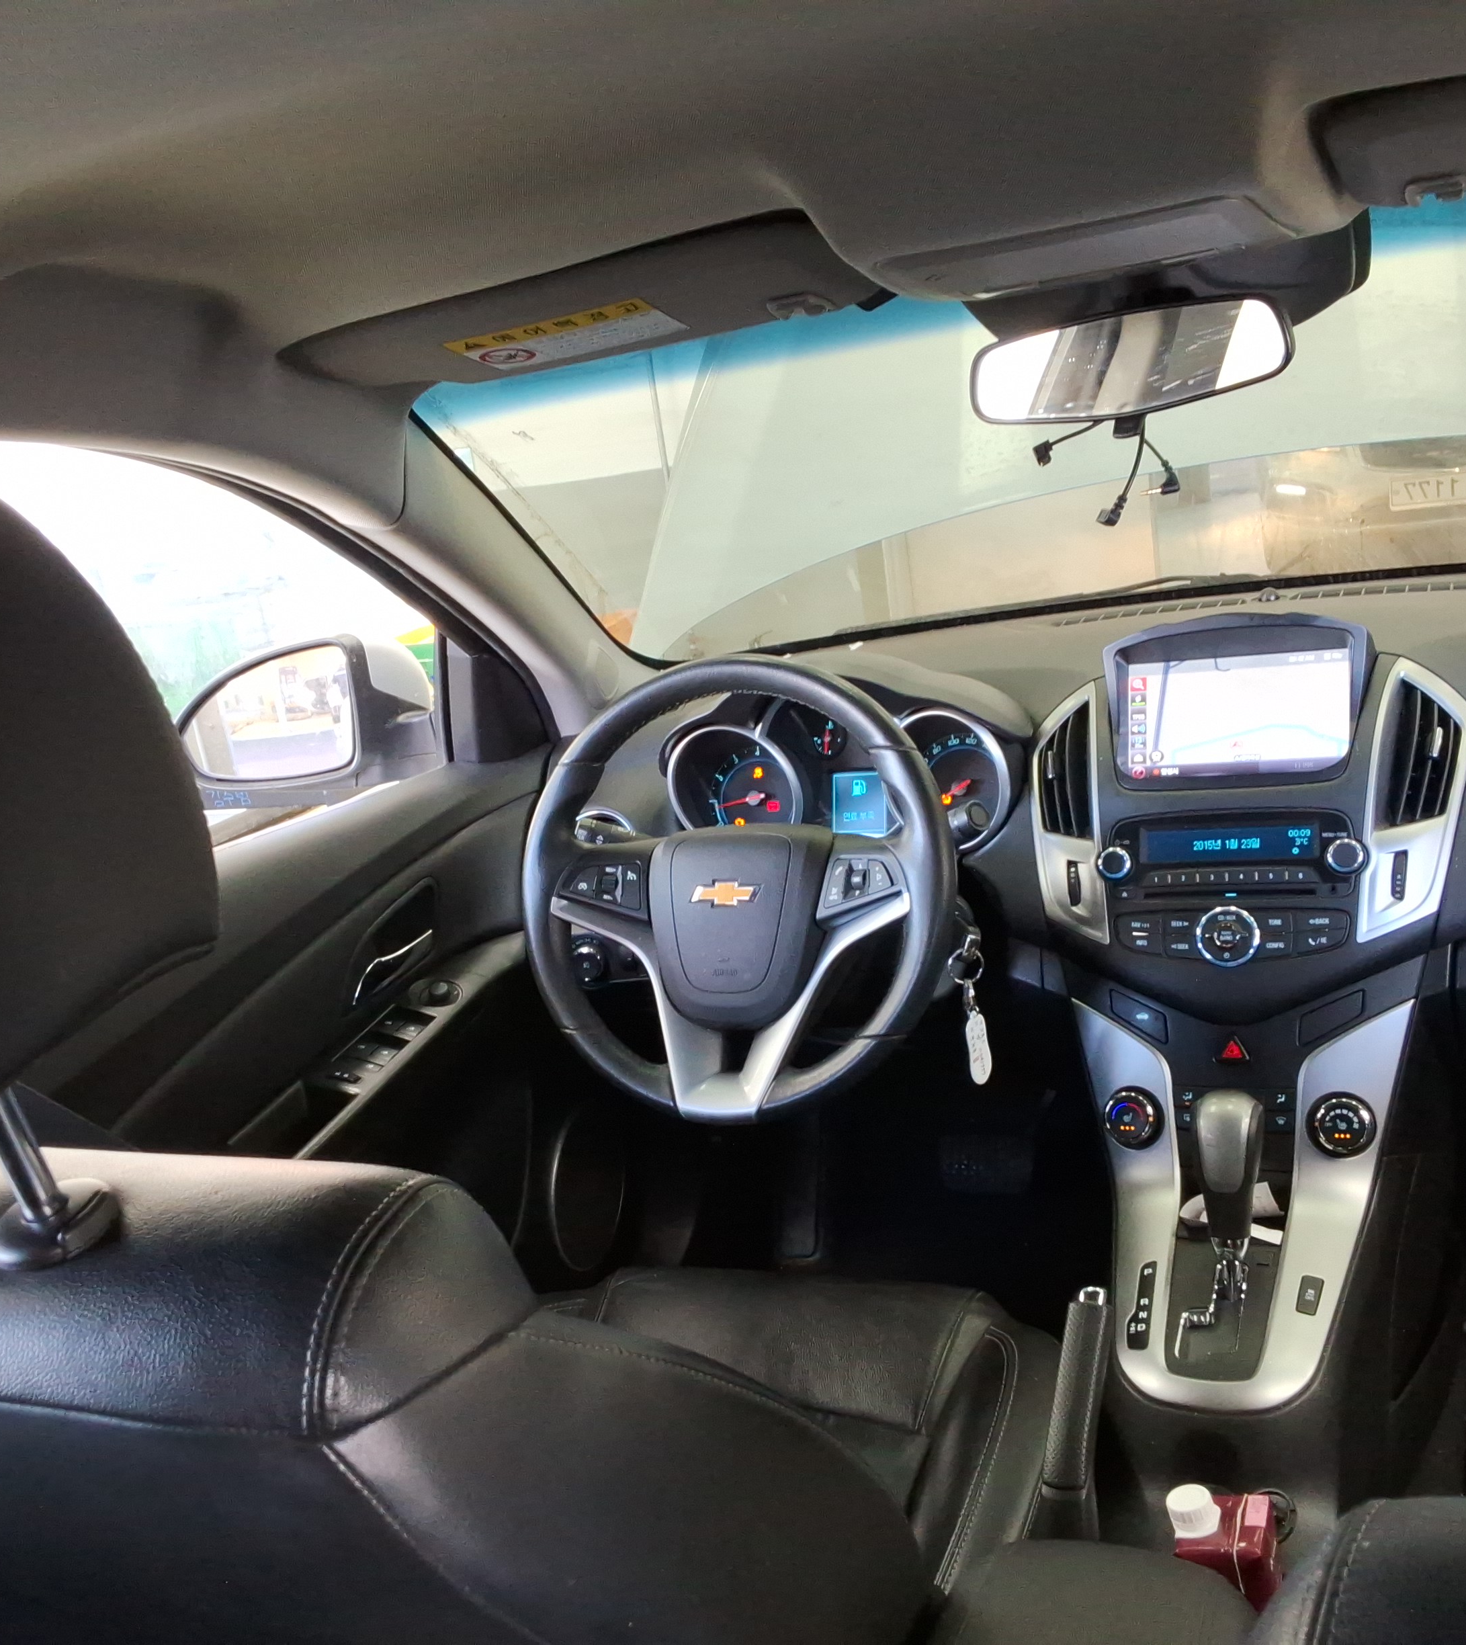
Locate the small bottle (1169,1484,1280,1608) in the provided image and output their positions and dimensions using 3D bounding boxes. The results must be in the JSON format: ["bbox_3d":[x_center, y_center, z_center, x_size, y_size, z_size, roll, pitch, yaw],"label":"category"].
[{"bbox_3d":[0.331,0.495,1.185,0.057,0.130,0.062,-3,15,25],"label":"small bottle"}]

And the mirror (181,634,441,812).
[{"bbox_3d":[-0.446,-0.106,1.835,0.220,0.160,0.150,-5,14,17],"label":"mirror"}]

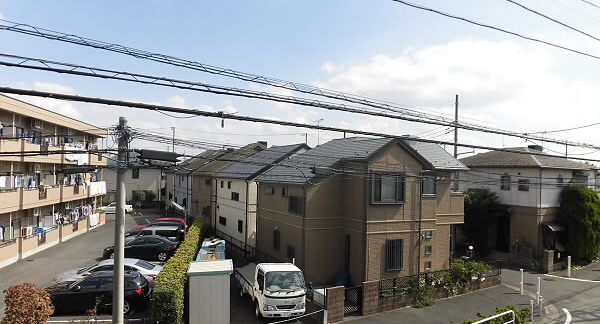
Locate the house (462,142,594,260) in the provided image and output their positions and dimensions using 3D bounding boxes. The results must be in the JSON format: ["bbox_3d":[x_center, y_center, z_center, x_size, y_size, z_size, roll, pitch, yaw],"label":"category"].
[{"bbox_3d":[17.130,2.744,33.125,8.000,7.900,8.500,2,-1,-32],"label":"house"}]

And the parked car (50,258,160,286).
[{"bbox_3d":[-8.446,5.031,18.632,4.620,1.450,1.750,1,-1,-10],"label":"parked car"}]

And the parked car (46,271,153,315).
[{"bbox_3d":[-7.959,4.969,16.231,4.360,1.480,1.750,1,-1,-10],"label":"parked car"}]

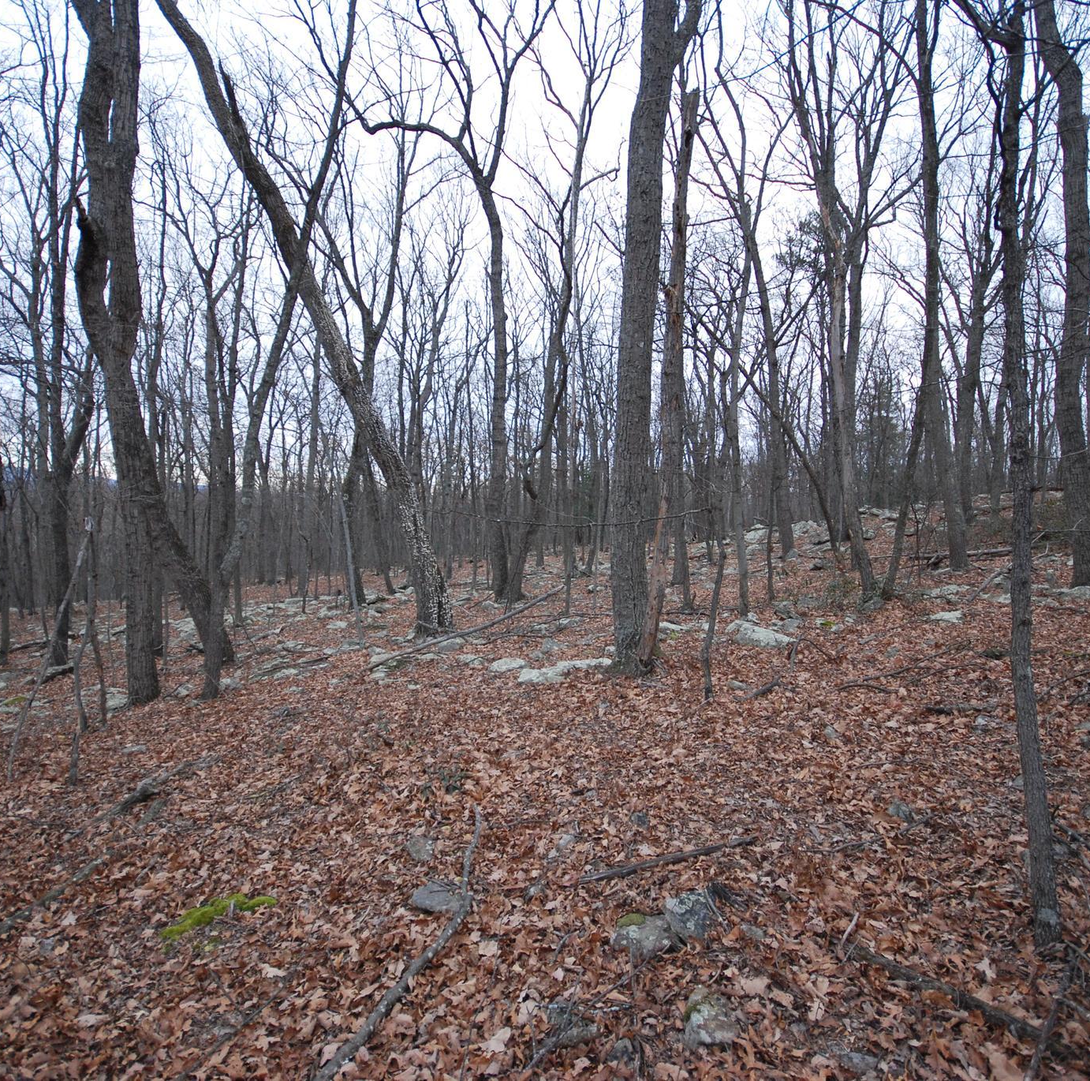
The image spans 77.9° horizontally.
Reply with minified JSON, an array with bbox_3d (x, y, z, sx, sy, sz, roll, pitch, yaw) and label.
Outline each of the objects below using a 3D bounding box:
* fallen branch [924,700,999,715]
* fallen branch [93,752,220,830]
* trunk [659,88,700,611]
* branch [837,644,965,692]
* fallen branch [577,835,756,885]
[{"bbox_3d":[2.986,1.196,4.836,0.467,0.070,0.090,-4,2,12],"label":"fallen branch"},{"bbox_3d":[-2.526,1.638,4.471,0.140,0.100,1.067,-4,2,13],"label":"fallen branch"},{"bbox_3d":[2.023,-2.784,9.884,0.400,7.474,0.360,0,2,0],"label":"trunk"},{"bbox_3d":[3.238,1.121,6.048,1.490,0.120,0.400,-5,2,-26],"label":"branch"},{"bbox_3d":[0.575,1.446,3.075,0.888,0.050,0.050,-5,2,-17],"label":"fallen branch"}]

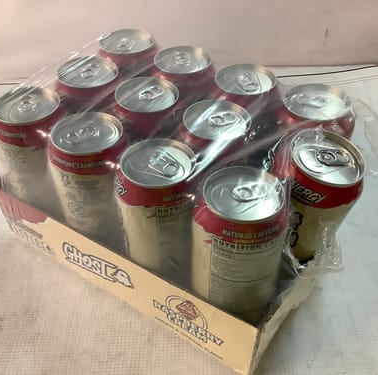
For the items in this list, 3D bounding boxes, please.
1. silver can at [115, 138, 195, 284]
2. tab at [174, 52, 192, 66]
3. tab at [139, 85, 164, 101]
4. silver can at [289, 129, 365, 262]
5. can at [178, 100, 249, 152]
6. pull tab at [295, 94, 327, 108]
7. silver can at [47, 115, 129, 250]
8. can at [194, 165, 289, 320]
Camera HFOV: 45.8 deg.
[{"bbox_3d":[-0.021,0.038,0.372,0.067,0.157,0.067,0,44,0],"label":"silver can"},{"bbox_3d":[-0.006,-0.122,0.424,0.016,0.003,0.024,-4,45,-4],"label":"tab"},{"bbox_3d":[-0.033,-0.081,0.383,0.024,0.003,0.016,-34,54,-30],"label":"tab"},{"bbox_3d":[0.098,0.022,0.391,0.067,0.157,0.067,2,55,-2],"label":"silver can"},{"bbox_3d":[0.023,0.002,0.408,0.067,0.157,0.067,0,44,0],"label":"can"},{"bbox_3d":[0.102,-0.072,0.373,0.025,0.003,0.016,10,45,11],"label":"pull tab"},{"bbox_3d":[-0.077,0.015,0.396,0.067,0.157,0.067,0,44,0],"label":"silver can"},{"bbox_3d":[0.037,0.060,0.350,0.067,0.157,0.067,0,44,0],"label":"can"}]

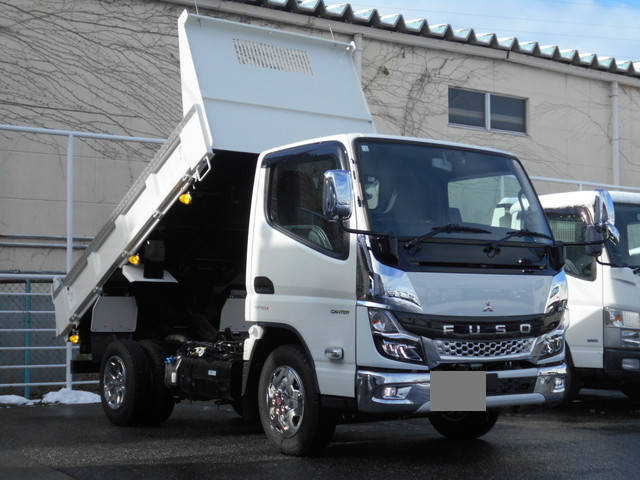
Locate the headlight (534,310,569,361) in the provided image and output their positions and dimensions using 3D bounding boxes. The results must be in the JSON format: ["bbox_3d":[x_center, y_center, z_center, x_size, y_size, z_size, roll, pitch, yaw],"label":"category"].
[{"bbox_3d":[1.471,0.609,6.846,0.310,0.320,0.190,3,-5,-35],"label":"headlight"}]

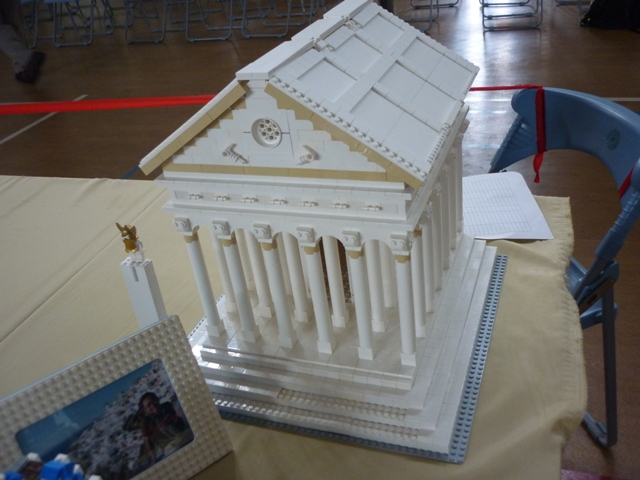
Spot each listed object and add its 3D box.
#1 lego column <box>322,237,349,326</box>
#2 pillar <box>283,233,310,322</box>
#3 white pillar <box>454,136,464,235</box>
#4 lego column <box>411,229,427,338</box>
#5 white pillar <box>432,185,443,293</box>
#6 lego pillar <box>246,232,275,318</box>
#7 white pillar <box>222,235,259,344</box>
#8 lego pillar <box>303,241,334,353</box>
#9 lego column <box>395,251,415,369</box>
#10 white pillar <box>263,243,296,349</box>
[{"bbox_3d":[0.017,0.039,0.694,0.017,0.140,0.017,4,32,22],"label":"lego column"},{"bbox_3d":[-0.028,0.036,0.707,0.016,0.134,0.016,4,32,22],"label":"pillar"},{"bbox_3d":[0.189,-0.077,0.847,0.017,0.140,0.017,4,32,22],"label":"white pillar"},{"bbox_3d":[0.105,0.047,0.654,0.016,0.134,0.016,4,32,22],"label":"lego column"},{"bbox_3d":[0.140,-0.004,0.733,0.017,0.140,0.017,4,32,22],"label":"white pillar"},{"bbox_3d":[-0.072,0.033,0.725,0.016,0.134,0.016,4,32,22],"label":"lego pillar"},{"bbox_3d":[-0.090,0.056,0.691,0.017,0.140,0.017,4,32,22],"label":"white pillar"},{"bbox_3d":[-0.001,0.063,0.656,0.017,0.140,0.017,4,32,22],"label":"lego pillar"},{"bbox_3d":[0.088,0.071,0.616,0.016,0.134,0.016,4,32,22],"label":"lego column"},{"bbox_3d":[-0.045,0.060,0.673,0.017,0.140,0.017,4,32,22],"label":"white pillar"}]

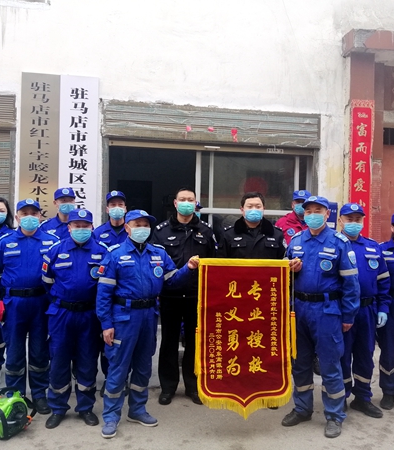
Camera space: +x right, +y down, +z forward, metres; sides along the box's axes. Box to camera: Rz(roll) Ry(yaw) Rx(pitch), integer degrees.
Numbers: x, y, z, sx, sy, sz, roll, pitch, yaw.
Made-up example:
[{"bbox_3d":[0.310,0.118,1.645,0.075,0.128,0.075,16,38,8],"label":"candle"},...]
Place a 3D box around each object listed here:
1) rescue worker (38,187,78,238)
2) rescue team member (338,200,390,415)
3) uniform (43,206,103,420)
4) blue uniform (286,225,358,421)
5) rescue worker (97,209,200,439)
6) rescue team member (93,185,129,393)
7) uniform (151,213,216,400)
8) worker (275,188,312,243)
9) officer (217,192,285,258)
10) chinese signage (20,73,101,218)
[{"bbox_3d":[-1.170,0.570,3.950,0.500,1.761,0.320,1,0,-14],"label":"rescue worker"},{"bbox_3d":[1.328,0.682,3.660,0.530,1.696,0.350,1,0,13],"label":"rescue team member"},{"bbox_3d":[-0.965,0.704,3.520,0.500,1.660,0.360,1,0,-19],"label":"uniform"},{"bbox_3d":[0.972,0.763,3.490,0.530,1.480,0.380,1,0,30],"label":"blue uniform"},{"bbox_3d":[-0.398,0.715,3.420,0.680,1.660,0.440,1,0,-20],"label":"rescue worker"},{"bbox_3d":[-0.723,0.594,3.950,0.500,1.790,0.340,1,0,-14],"label":"rescue team member"},{"bbox_3d":[-0.096,0.680,3.760,0.540,1.553,0.340,1,0,-3],"label":"uniform"},{"bbox_3d":[0.987,0.574,4.300,0.520,1.800,0.340,1,0,6],"label":"worker"},{"bbox_3d":[0.450,0.623,3.720,0.550,1.765,0.340,1,0,5],"label":"officer"},{"bbox_3d":[-1.450,-0.584,4.700,0.840,1.950,0.040,1,0,-9],"label":"chinese signage"}]

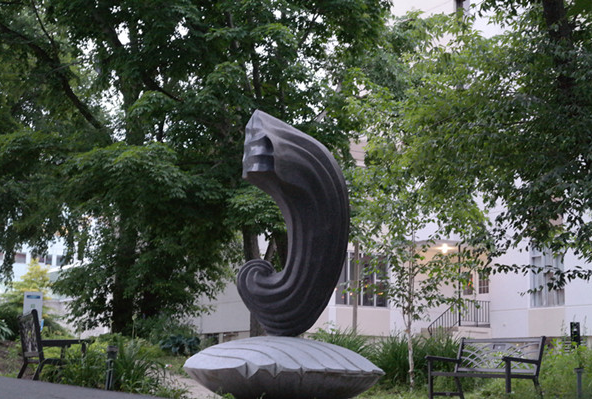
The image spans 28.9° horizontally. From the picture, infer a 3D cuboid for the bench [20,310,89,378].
[{"bbox_3d":[-2.232,1.466,10.422,0.584,0.846,1.390,4,-9,-18],"label":"bench"}]

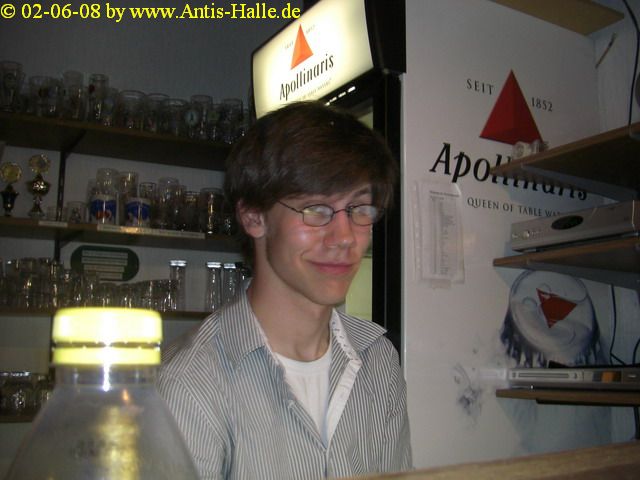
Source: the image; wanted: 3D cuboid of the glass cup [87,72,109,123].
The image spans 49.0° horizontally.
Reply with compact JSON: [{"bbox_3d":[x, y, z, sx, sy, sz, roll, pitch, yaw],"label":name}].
[{"bbox_3d":[-0.669,-0.414,2.108,0.064,0.155,0.064,0,-9,0],"label":"glass cup"}]

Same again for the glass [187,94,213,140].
[{"bbox_3d":[-0.387,-0.383,2.270,0.075,0.150,0.075,0,-9,0],"label":"glass"}]

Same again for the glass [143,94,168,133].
[{"bbox_3d":[-0.516,-0.385,2.209,0.073,0.134,0.073,6,-11,-31],"label":"glass"}]

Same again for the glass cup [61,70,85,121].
[{"bbox_3d":[-0.736,-0.418,2.079,0.064,0.152,0.064,6,-11,-31],"label":"glass cup"}]

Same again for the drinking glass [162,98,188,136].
[{"bbox_3d":[-0.461,-0.375,2.229,0.081,0.122,0.081,0,-9,0],"label":"drinking glass"}]

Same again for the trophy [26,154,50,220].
[{"bbox_3d":[-0.803,-0.146,2.008,0.072,0.185,0.062,6,-11,-31],"label":"trophy"}]

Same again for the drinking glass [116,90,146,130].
[{"bbox_3d":[-0.581,-0.386,2.157,0.085,0.120,0.085,6,-11,-31],"label":"drinking glass"}]

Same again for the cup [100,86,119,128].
[{"bbox_3d":[-0.638,-0.394,2.124,0.057,0.123,0.057,0,-9,0],"label":"cup"}]

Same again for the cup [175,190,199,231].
[{"bbox_3d":[-0.418,-0.082,2.211,0.072,0.132,0.072,0,-9,0],"label":"cup"}]

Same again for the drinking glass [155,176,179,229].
[{"bbox_3d":[-0.482,-0.106,2.210,0.068,0.174,0.068,6,-11,-31],"label":"drinking glass"}]

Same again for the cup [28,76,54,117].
[{"bbox_3d":[-0.807,-0.405,2.022,0.067,0.111,0.067,6,-11,-31],"label":"cup"}]

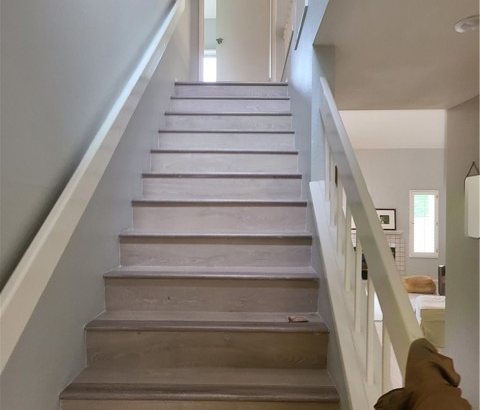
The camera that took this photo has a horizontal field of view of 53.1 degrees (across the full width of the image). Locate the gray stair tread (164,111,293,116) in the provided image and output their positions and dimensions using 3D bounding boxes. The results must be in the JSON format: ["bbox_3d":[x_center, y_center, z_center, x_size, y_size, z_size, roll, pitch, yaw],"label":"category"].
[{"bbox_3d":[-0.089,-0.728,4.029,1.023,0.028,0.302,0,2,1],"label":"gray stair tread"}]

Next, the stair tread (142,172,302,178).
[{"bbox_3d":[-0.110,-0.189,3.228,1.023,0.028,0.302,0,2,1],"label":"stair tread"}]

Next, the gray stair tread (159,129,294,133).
[{"bbox_3d":[-0.100,-0.565,3.892,1.059,0.030,0.308,0,0,1],"label":"gray stair tread"}]

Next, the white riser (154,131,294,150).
[{"bbox_3d":[-0.102,-0.479,3.781,1.059,0.160,0.022,0,0,1],"label":"white riser"}]

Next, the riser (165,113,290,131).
[{"bbox_3d":[-0.095,-0.672,4.057,1.059,0.160,0.022,0,0,1],"label":"riser"}]

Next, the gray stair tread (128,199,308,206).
[{"bbox_3d":[-0.121,-0.016,3.064,1.059,0.030,0.308,0,0,1],"label":"gray stair tread"}]

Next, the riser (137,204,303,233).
[{"bbox_3d":[-0.124,0.084,2.953,1.059,0.160,0.022,0,0,1],"label":"riser"}]

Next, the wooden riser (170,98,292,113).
[{"bbox_3d":[-0.085,-0.817,4.188,1.023,0.154,0.020,0,2,1],"label":"wooden riser"}]

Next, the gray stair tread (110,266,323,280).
[{"bbox_3d":[-0.130,0.344,2.427,1.023,0.028,0.302,0,2,1],"label":"gray stair tread"}]

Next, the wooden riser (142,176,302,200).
[{"bbox_3d":[-0.113,-0.099,3.119,1.023,0.154,0.020,0,2,1],"label":"wooden riser"}]

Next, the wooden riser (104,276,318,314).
[{"bbox_3d":[-0.133,0.440,2.318,1.023,0.154,0.020,0,2,1],"label":"wooden riser"}]

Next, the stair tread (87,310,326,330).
[{"bbox_3d":[-0.137,0.523,2.160,1.023,0.028,0.302,0,2,1],"label":"stair tread"}]

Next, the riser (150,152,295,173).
[{"bbox_3d":[-0.110,-0.289,3.505,1.059,0.160,0.022,0,0,1],"label":"riser"}]

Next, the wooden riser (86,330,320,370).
[{"bbox_3d":[-0.146,0.640,2.125,1.059,0.160,0.022,0,0,1],"label":"wooden riser"}]

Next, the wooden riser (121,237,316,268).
[{"bbox_3d":[-0.131,0.268,2.677,1.059,0.160,0.022,0,0,1],"label":"wooden riser"}]

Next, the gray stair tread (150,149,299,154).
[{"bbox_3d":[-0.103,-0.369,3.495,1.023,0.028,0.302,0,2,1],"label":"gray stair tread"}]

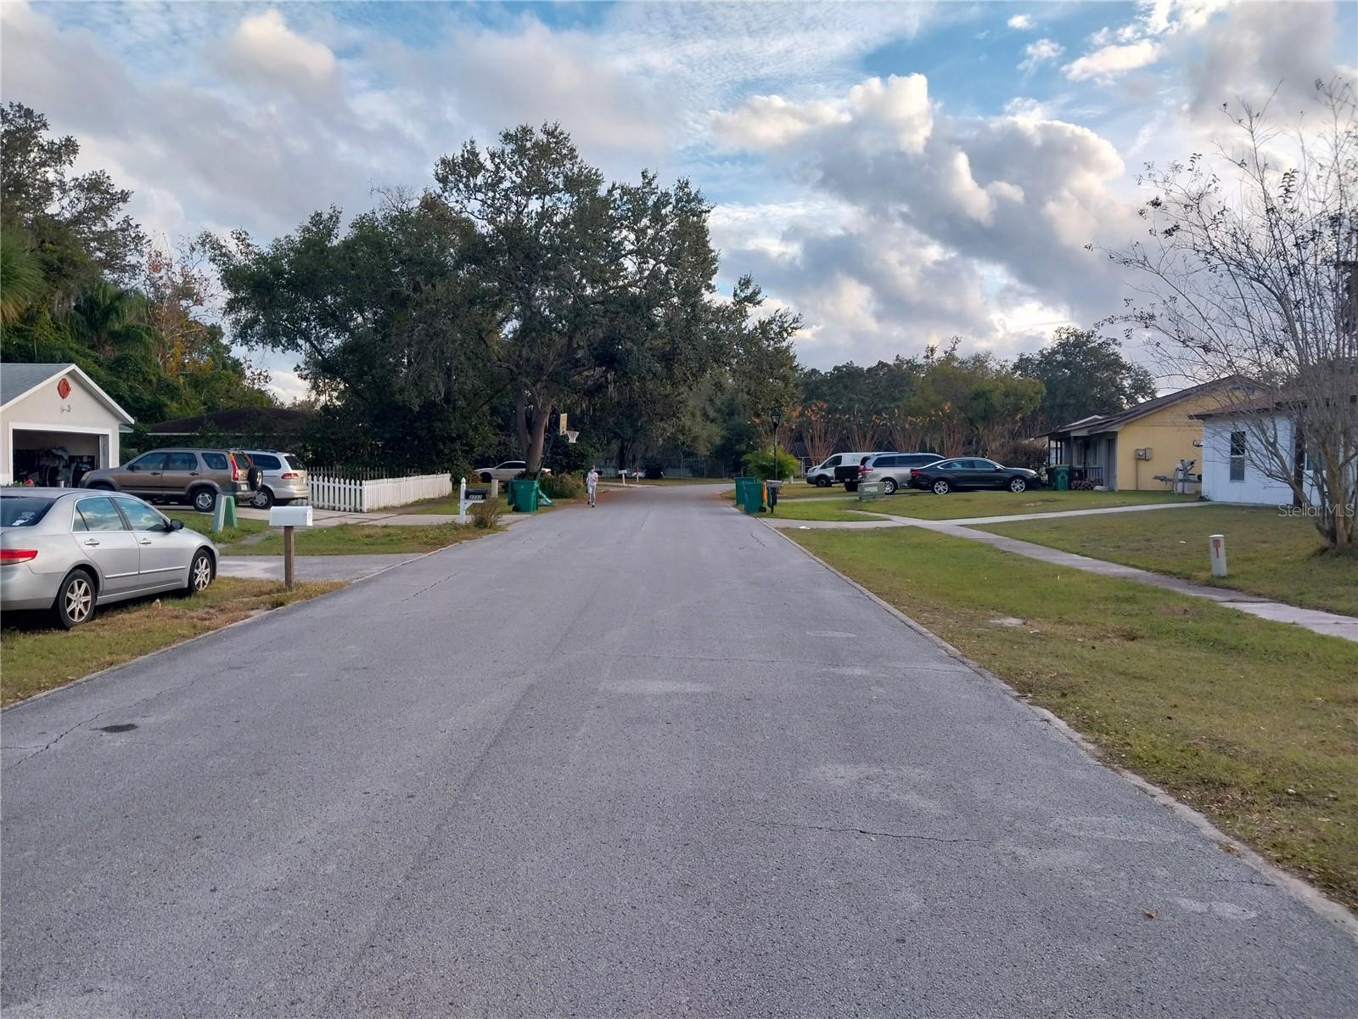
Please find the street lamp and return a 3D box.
[{"bbox_3d":[4.028,-2.315,42.000,0.420,3.720,0.420,0,2,0],"label":"street lamp"}]

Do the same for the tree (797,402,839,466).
[{"bbox_3d":[9.848,-4.830,72.000,3.100,5.500,3.100,0,2,0],"label":"tree"}]

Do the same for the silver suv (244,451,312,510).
[{"bbox_3d":[-13.750,-0.920,30.800,4.900,1.720,1.860,0,2,-5],"label":"silver suv"}]

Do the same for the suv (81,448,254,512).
[{"bbox_3d":[-13.850,-0.800,28.000,4.550,1.680,1.780,0,2,-2],"label":"suv"}]

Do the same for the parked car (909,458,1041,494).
[{"bbox_3d":[11.750,-1.330,40.400,5.080,1.490,1.850,0,2,3],"label":"parked car"}]

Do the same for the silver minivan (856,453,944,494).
[{"bbox_3d":[10.400,-1.560,44.300,5.050,1.760,1.970,0,2,0],"label":"silver minivan"}]

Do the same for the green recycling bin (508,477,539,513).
[{"bbox_3d":[-5.211,-0.449,34.500,0.760,1.090,0.640,0,2,10],"label":"green recycling bin"}]

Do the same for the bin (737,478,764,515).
[{"bbox_3d":[2.529,-0.384,34.200,0.760,1.090,0.640,0,2,-6],"label":"bin"}]

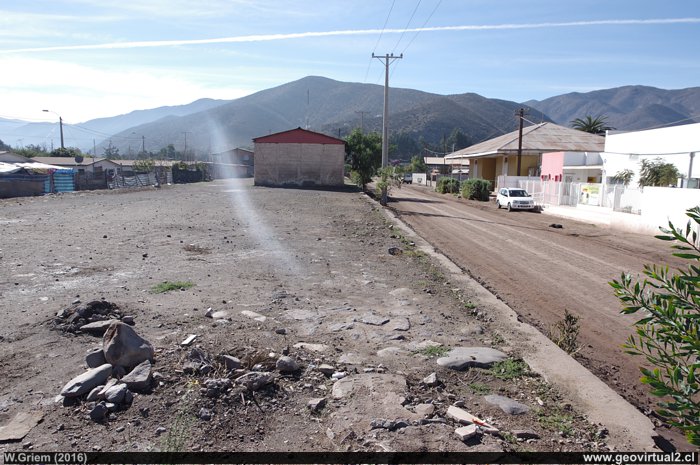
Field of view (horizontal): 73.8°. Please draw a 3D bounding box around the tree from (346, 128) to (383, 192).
[{"bbox_3d":[1.361,-7.311,47.000,3.900,6.300,3.900,0,7,0],"label":"tree"}]

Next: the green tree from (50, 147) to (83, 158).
[{"bbox_3d":[-33.185,-7.830,55.087,3.800,4.550,3.600,1,7,-2],"label":"green tree"}]

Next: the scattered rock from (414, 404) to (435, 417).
[{"bbox_3d":[0.559,1.310,3.445,0.141,0.052,0.101,1,7,0],"label":"scattered rock"}]

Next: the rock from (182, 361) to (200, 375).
[{"bbox_3d":[-1.394,1.189,4.100,0.150,0.110,0.130,-2,7,-19],"label":"rock"}]

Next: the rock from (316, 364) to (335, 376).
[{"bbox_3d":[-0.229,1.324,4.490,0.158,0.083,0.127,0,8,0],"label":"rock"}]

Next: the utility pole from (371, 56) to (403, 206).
[{"bbox_3d":[2.426,-6.710,31.774,2.050,10.550,0.400,1,7,-2],"label":"utility pole"}]

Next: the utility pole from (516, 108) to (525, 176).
[{"bbox_3d":[14.549,-6.416,39.906,0.350,8.200,0.350,1,7,-2],"label":"utility pole"}]

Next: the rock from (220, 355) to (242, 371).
[{"bbox_3d":[-1.036,1.140,4.090,0.163,0.102,0.133,1,7,0],"label":"rock"}]

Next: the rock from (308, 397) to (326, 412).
[{"bbox_3d":[-0.226,1.199,3.251,0.120,0.075,0.100,1,7,-2],"label":"rock"}]

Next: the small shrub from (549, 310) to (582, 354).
[{"bbox_3d":[2.114,1.023,4.634,0.330,0.530,0.330,1,7,0],"label":"small shrub"}]

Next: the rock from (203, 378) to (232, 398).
[{"bbox_3d":[-1.033,1.216,3.641,0.208,0.106,0.138,1,7,0],"label":"rock"}]

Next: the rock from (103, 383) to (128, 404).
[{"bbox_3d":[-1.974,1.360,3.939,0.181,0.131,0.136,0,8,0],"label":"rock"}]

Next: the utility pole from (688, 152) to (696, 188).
[{"bbox_3d":[15.187,-1.704,20.866,0.180,3.700,0.180,1,7,-2],"label":"utility pole"}]

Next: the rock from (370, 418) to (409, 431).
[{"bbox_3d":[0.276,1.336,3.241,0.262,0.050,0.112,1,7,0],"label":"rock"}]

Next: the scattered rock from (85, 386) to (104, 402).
[{"bbox_3d":[-2.157,1.369,3.952,0.126,0.110,0.113,0,8,0],"label":"scattered rock"}]

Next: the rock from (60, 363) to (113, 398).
[{"bbox_3d":[-2.267,1.280,4.030,0.200,0.200,0.430,7,11,41],"label":"rock"}]

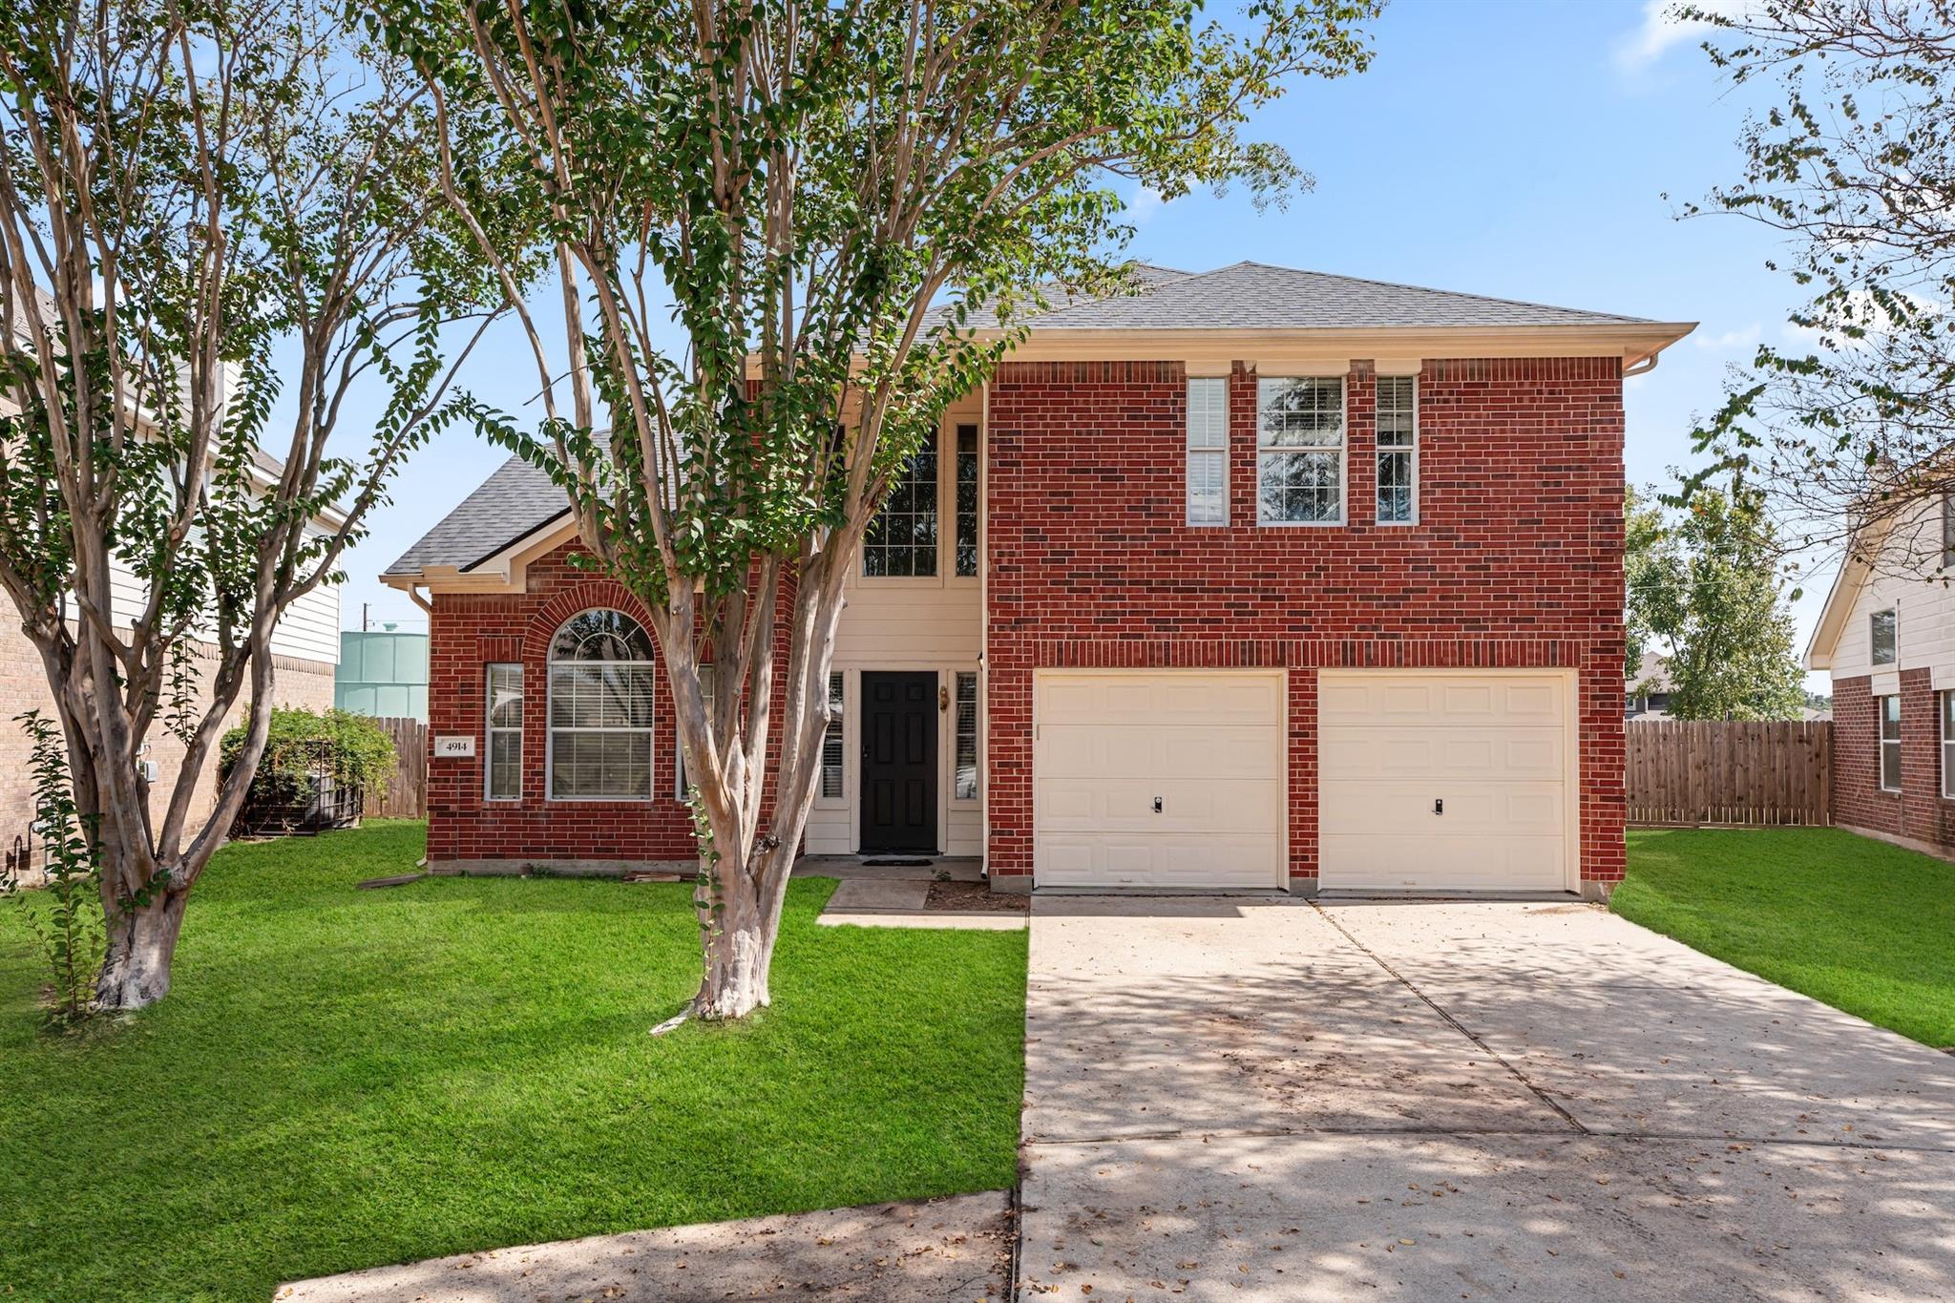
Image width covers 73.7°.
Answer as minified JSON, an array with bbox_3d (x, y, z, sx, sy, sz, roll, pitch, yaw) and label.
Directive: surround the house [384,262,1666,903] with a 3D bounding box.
[{"bbox_3d":[0.380,-1.456,18.283,13.160,8.070,11.800,0,-2,2],"label":"house"}]

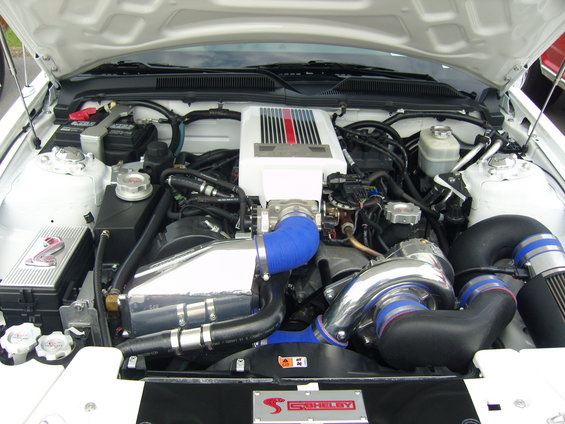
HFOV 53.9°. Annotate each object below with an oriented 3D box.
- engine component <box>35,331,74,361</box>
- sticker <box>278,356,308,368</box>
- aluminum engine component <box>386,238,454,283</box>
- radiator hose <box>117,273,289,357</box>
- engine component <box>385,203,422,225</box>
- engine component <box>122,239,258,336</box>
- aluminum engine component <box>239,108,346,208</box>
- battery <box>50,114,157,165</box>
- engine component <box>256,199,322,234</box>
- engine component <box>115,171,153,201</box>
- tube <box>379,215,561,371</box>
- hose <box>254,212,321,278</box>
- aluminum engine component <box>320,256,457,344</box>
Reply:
[{"bbox_3d":[-0.425,0.250,1.035,0.069,0.025,0.069,0,39,0],"label":"engine component"},{"bbox_3d":[0.020,0.283,1.045,0.055,0.002,0.023,0,41,0],"label":"sticker"},{"bbox_3d":[0.296,0.108,1.190,0.130,0.110,0.090,0,29,0],"label":"aluminum engine component"},{"bbox_3d":[-0.156,0.218,1.144,0.335,0.105,0.180,0,29,0],"label":"radiator hose"},{"bbox_3d":[0.277,0.002,1.275,0.078,0.025,0.078,4,29,-2],"label":"engine component"},{"bbox_3d":[-0.200,0.164,1.240,0.285,0.155,0.190,0,29,0],"label":"engine component"},{"bbox_3d":[0.016,-0.147,1.496,0.262,0.125,0.440,1,29,-3],"label":"aluminum engine component"},{"bbox_3d":[-0.525,-0.195,1.690,0.242,0.180,0.178,1,29,-3],"label":"battery"},{"bbox_3d":[0.010,0.013,1.322,0.148,0.100,0.080,1,29,-3],"label":"engine component"},{"bbox_3d":[-0.351,-0.064,1.311,0.089,0.037,0.089,1,29,-3],"label":"engine component"},{"bbox_3d":[0.390,0.166,1.155,0.390,0.190,0.310,0,29,0],"label":"tube"},{"bbox_3d":[0.012,0.068,1.215,0.138,0.100,0.160,1,29,-3],"label":"hose"},{"bbox_3d":[0.204,0.182,1.120,0.260,0.190,0.140,1,29,-3],"label":"aluminum engine component"}]

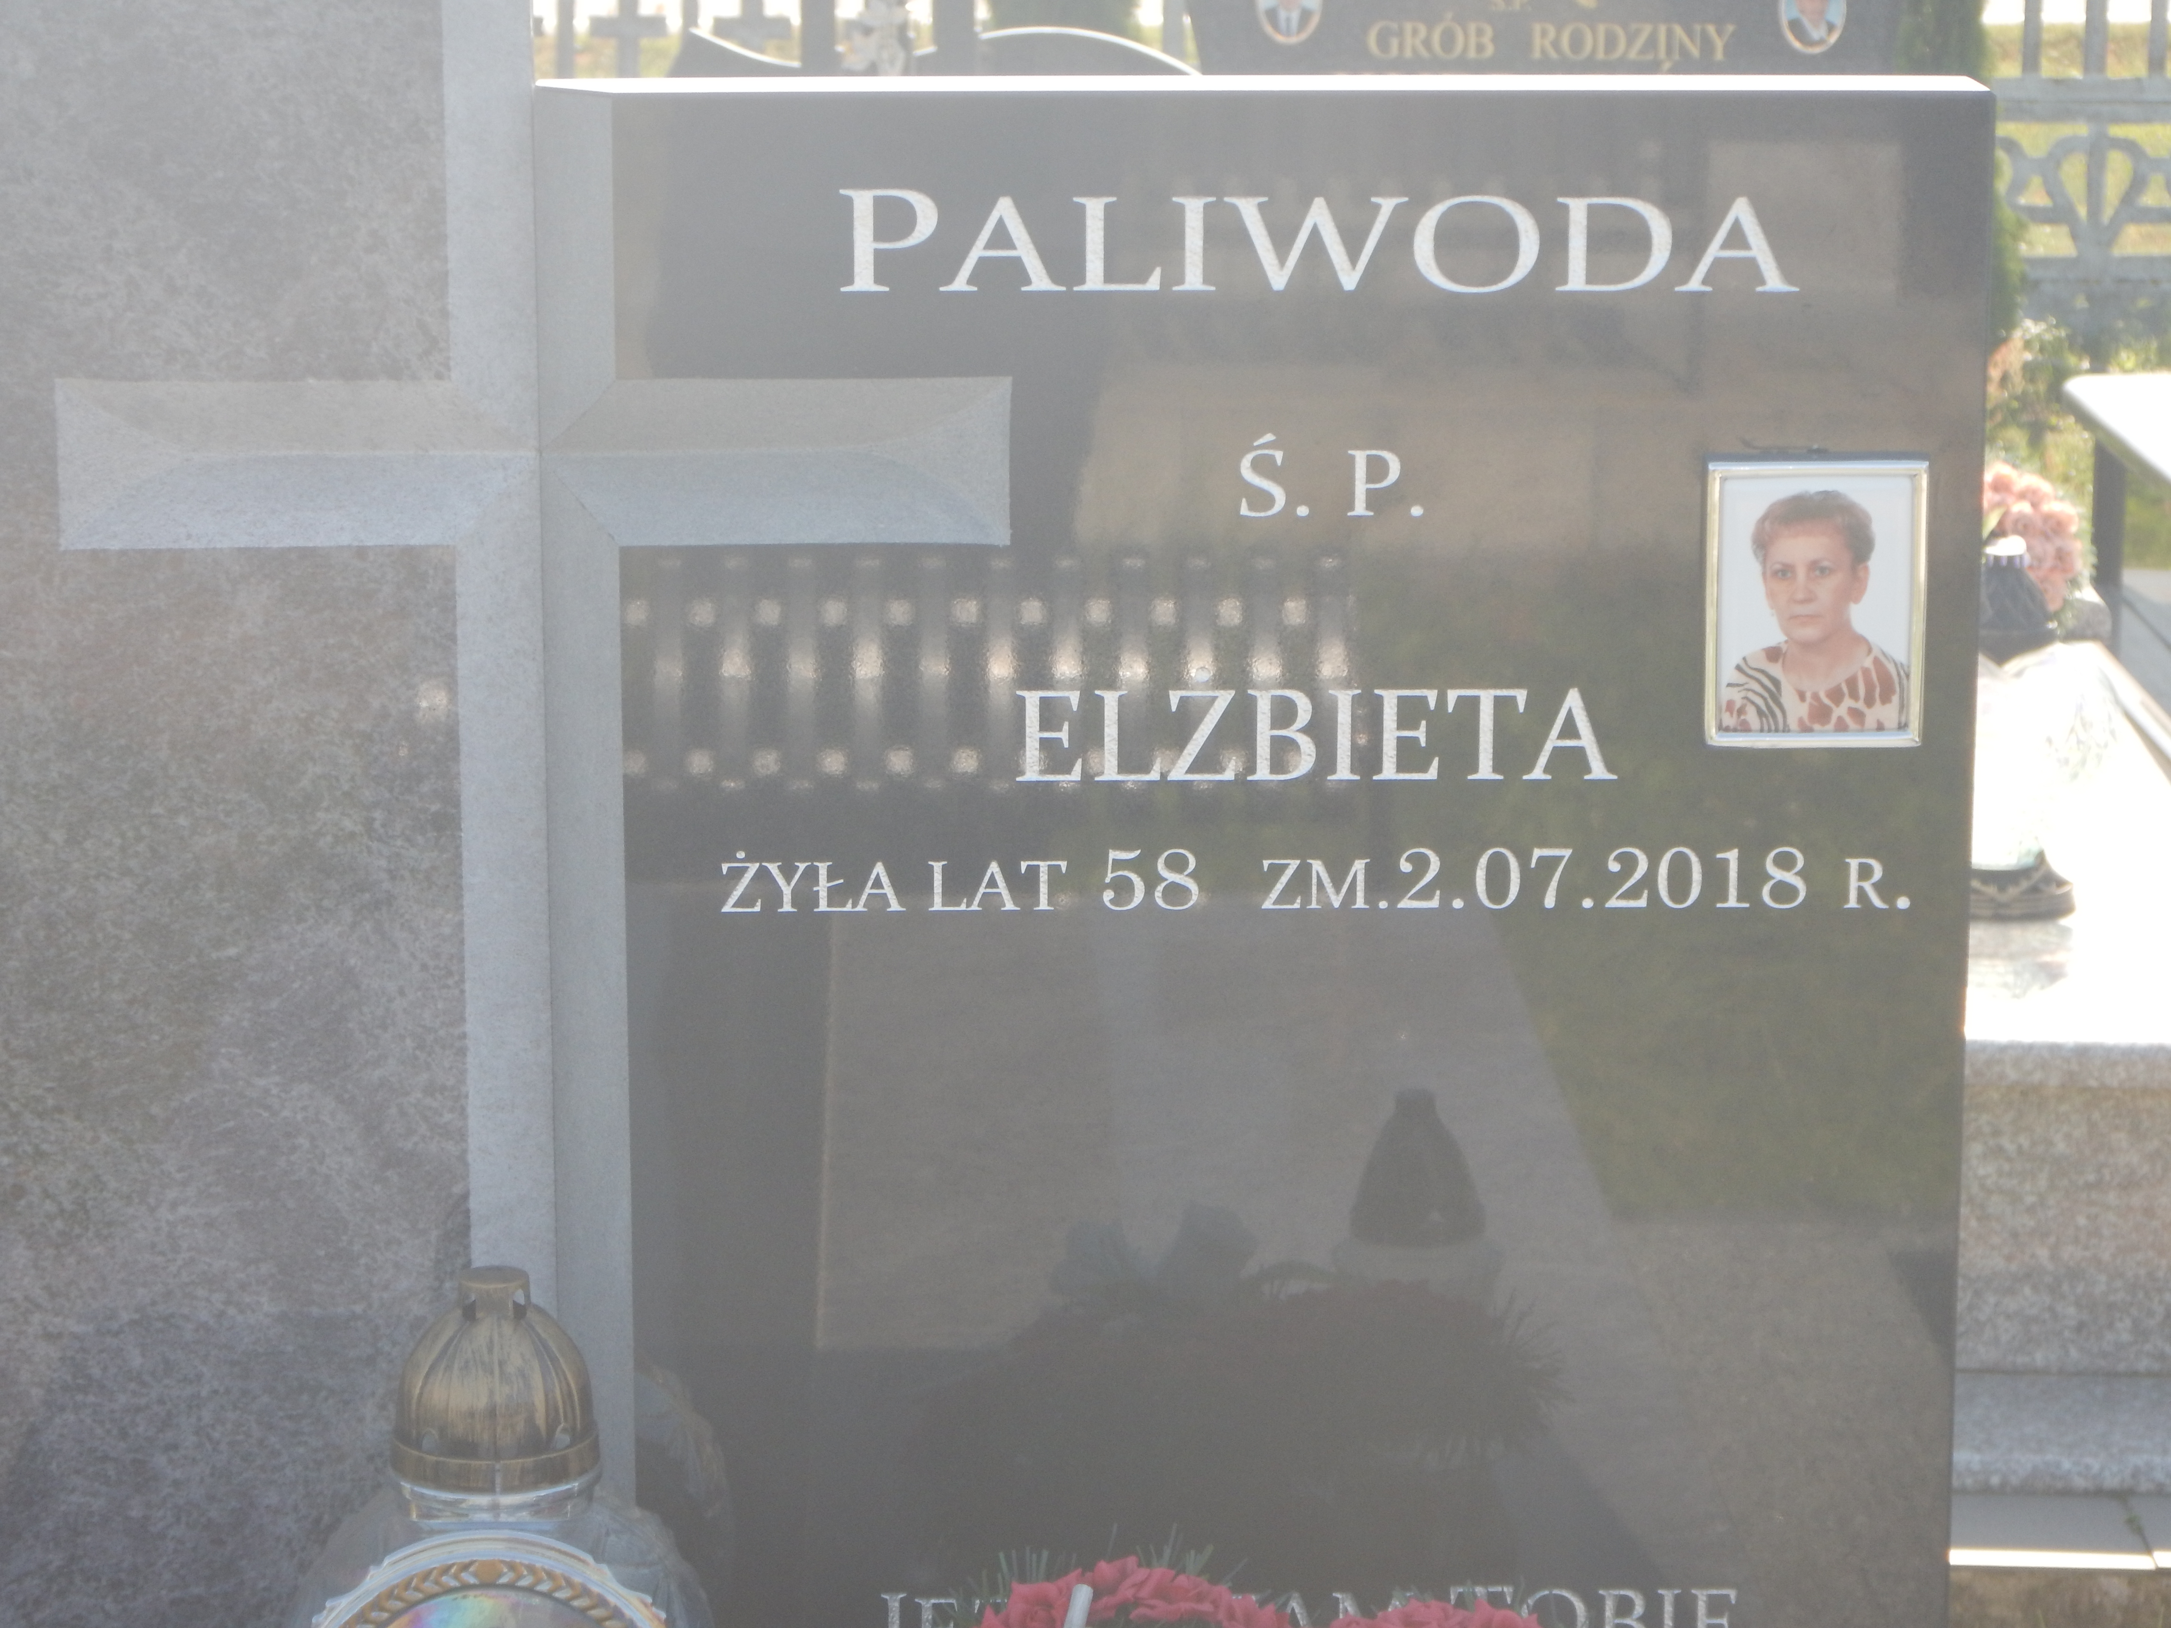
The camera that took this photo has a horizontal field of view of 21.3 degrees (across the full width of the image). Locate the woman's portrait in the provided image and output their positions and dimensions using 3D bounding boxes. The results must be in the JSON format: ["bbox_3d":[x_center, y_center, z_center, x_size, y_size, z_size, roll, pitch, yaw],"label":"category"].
[{"bbox_3d":[0.329,-0.095,2.600,0.098,0.130,0.011,0,12,-1],"label":"woman's portrait"}]

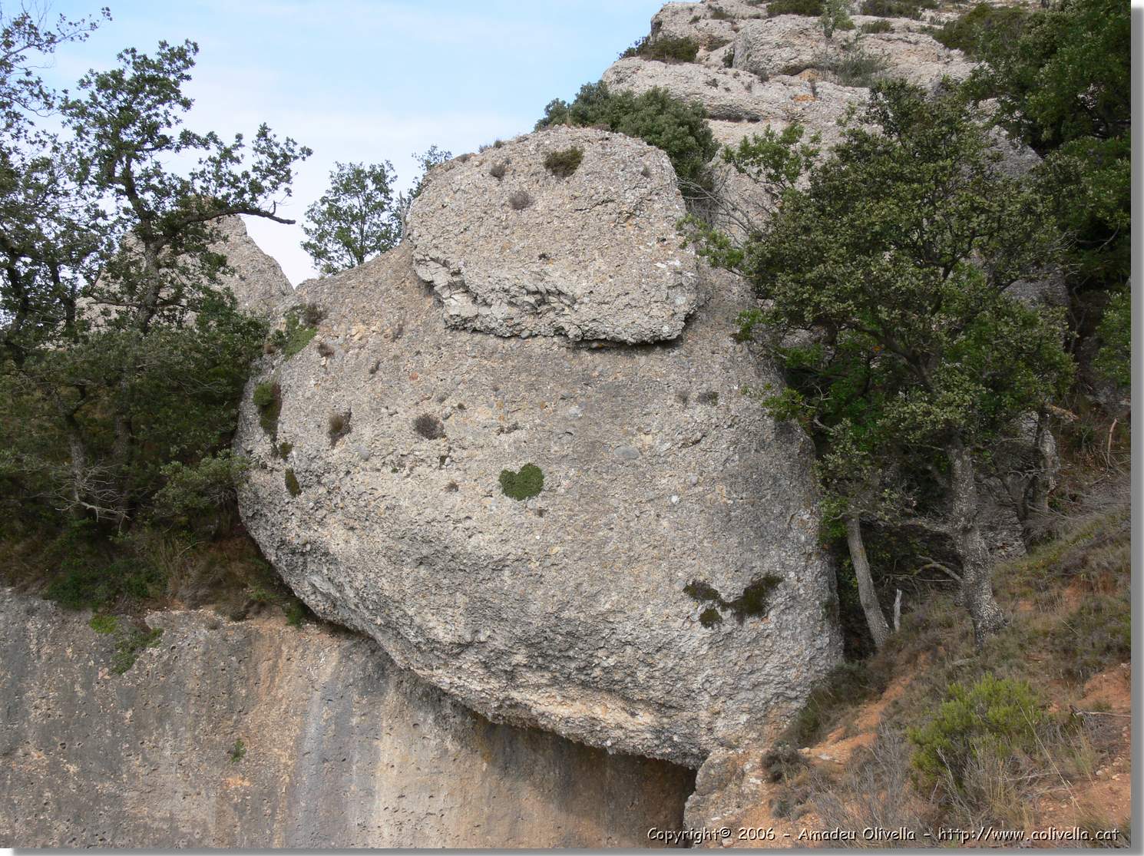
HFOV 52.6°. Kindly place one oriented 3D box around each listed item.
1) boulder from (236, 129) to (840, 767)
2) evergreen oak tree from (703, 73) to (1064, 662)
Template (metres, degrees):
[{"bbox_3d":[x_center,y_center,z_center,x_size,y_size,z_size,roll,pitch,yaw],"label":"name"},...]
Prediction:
[{"bbox_3d":[-0.310,0.170,10.900,5.400,5.650,4.500,0,-4,0],"label":"boulder"},{"bbox_3d":[2.970,-0.620,11.200,3.600,5.400,3.500,0,-4,0],"label":"evergreen oak tree"}]

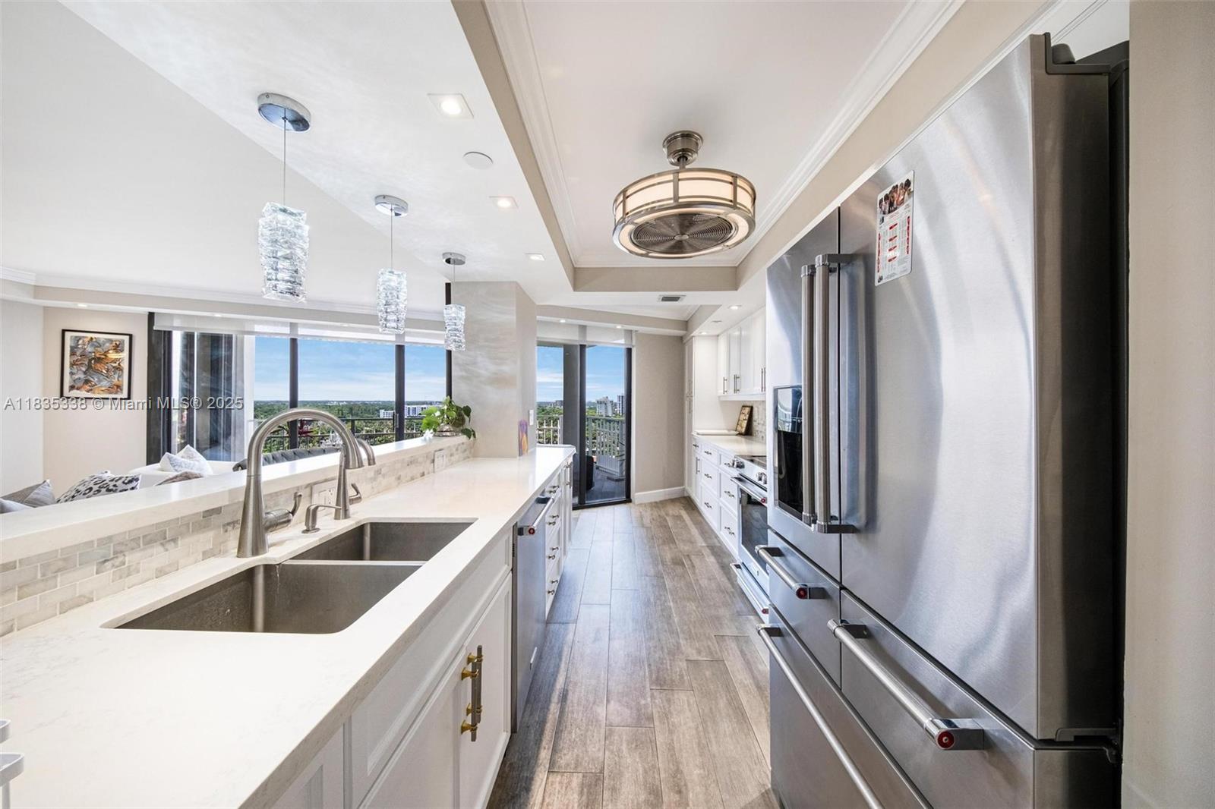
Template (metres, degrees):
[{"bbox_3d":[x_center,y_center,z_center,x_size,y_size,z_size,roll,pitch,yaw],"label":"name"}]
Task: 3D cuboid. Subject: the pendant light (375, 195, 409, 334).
[{"bbox_3d":[-0.931,-0.595,1.750,0.127,0.565,0.127,0,0,2],"label":"pendant light"}]

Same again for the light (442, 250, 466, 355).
[{"bbox_3d":[-0.905,-0.598,2.395,0.127,0.560,0.127,0,0,2],"label":"light"}]

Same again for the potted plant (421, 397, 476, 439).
[{"bbox_3d":[-1.085,0.094,2.770,0.360,0.285,0.280,0,0,2],"label":"potted plant"}]

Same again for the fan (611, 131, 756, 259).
[{"bbox_3d":[0.325,-0.932,1.760,0.600,0.395,0.600,0,0,2],"label":"fan"}]

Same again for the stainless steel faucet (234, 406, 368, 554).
[{"bbox_3d":[-0.834,0.200,1.122,0.280,0.378,0.125,0,0,-20],"label":"stainless steel faucet"}]

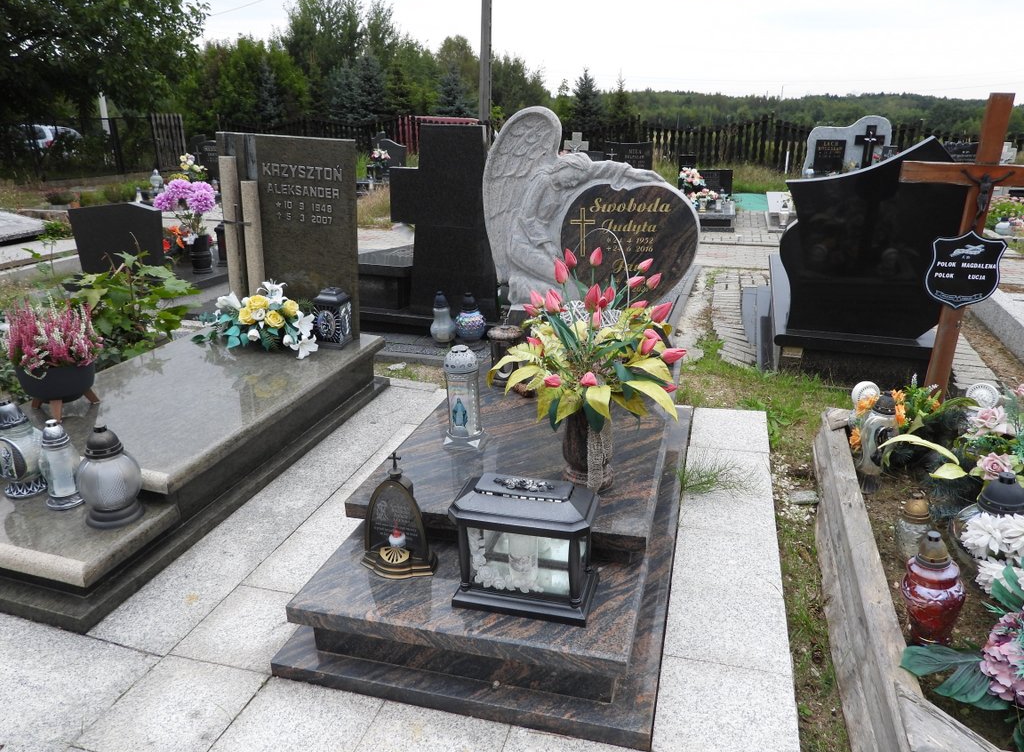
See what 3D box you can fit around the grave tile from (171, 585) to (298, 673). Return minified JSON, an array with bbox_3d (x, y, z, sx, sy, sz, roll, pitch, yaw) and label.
[{"bbox_3d":[-0.692,0.692,1.925,0.305,0.039,0.305,4,21,16],"label":"grave tile"}]

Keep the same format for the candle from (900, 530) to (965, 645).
[{"bbox_3d":[1.054,0.492,1.746,0.156,0.286,0.156,6,21,15],"label":"candle"}]

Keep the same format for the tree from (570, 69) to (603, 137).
[{"bbox_3d":[2.836,-10.143,27.021,1.350,2.869,1.350,0,20,0],"label":"tree"}]

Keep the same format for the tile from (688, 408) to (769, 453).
[{"bbox_3d":[0.926,0.241,3.006,0.305,0.039,0.406,4,21,16],"label":"tile"}]

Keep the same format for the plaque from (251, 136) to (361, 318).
[{"bbox_3d":[-0.973,-0.643,3.429,0.503,0.943,0.078,10,22,13],"label":"plaque"}]

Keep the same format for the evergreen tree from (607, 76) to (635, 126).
[{"bbox_3d":[4.394,-10.741,28.746,1.250,2.707,1.250,0,20,0],"label":"evergreen tree"}]

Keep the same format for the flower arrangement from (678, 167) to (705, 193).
[{"bbox_3d":[2.604,-2.851,10.300,0.380,0.360,0.340,4,20,15],"label":"flower arrangement"}]

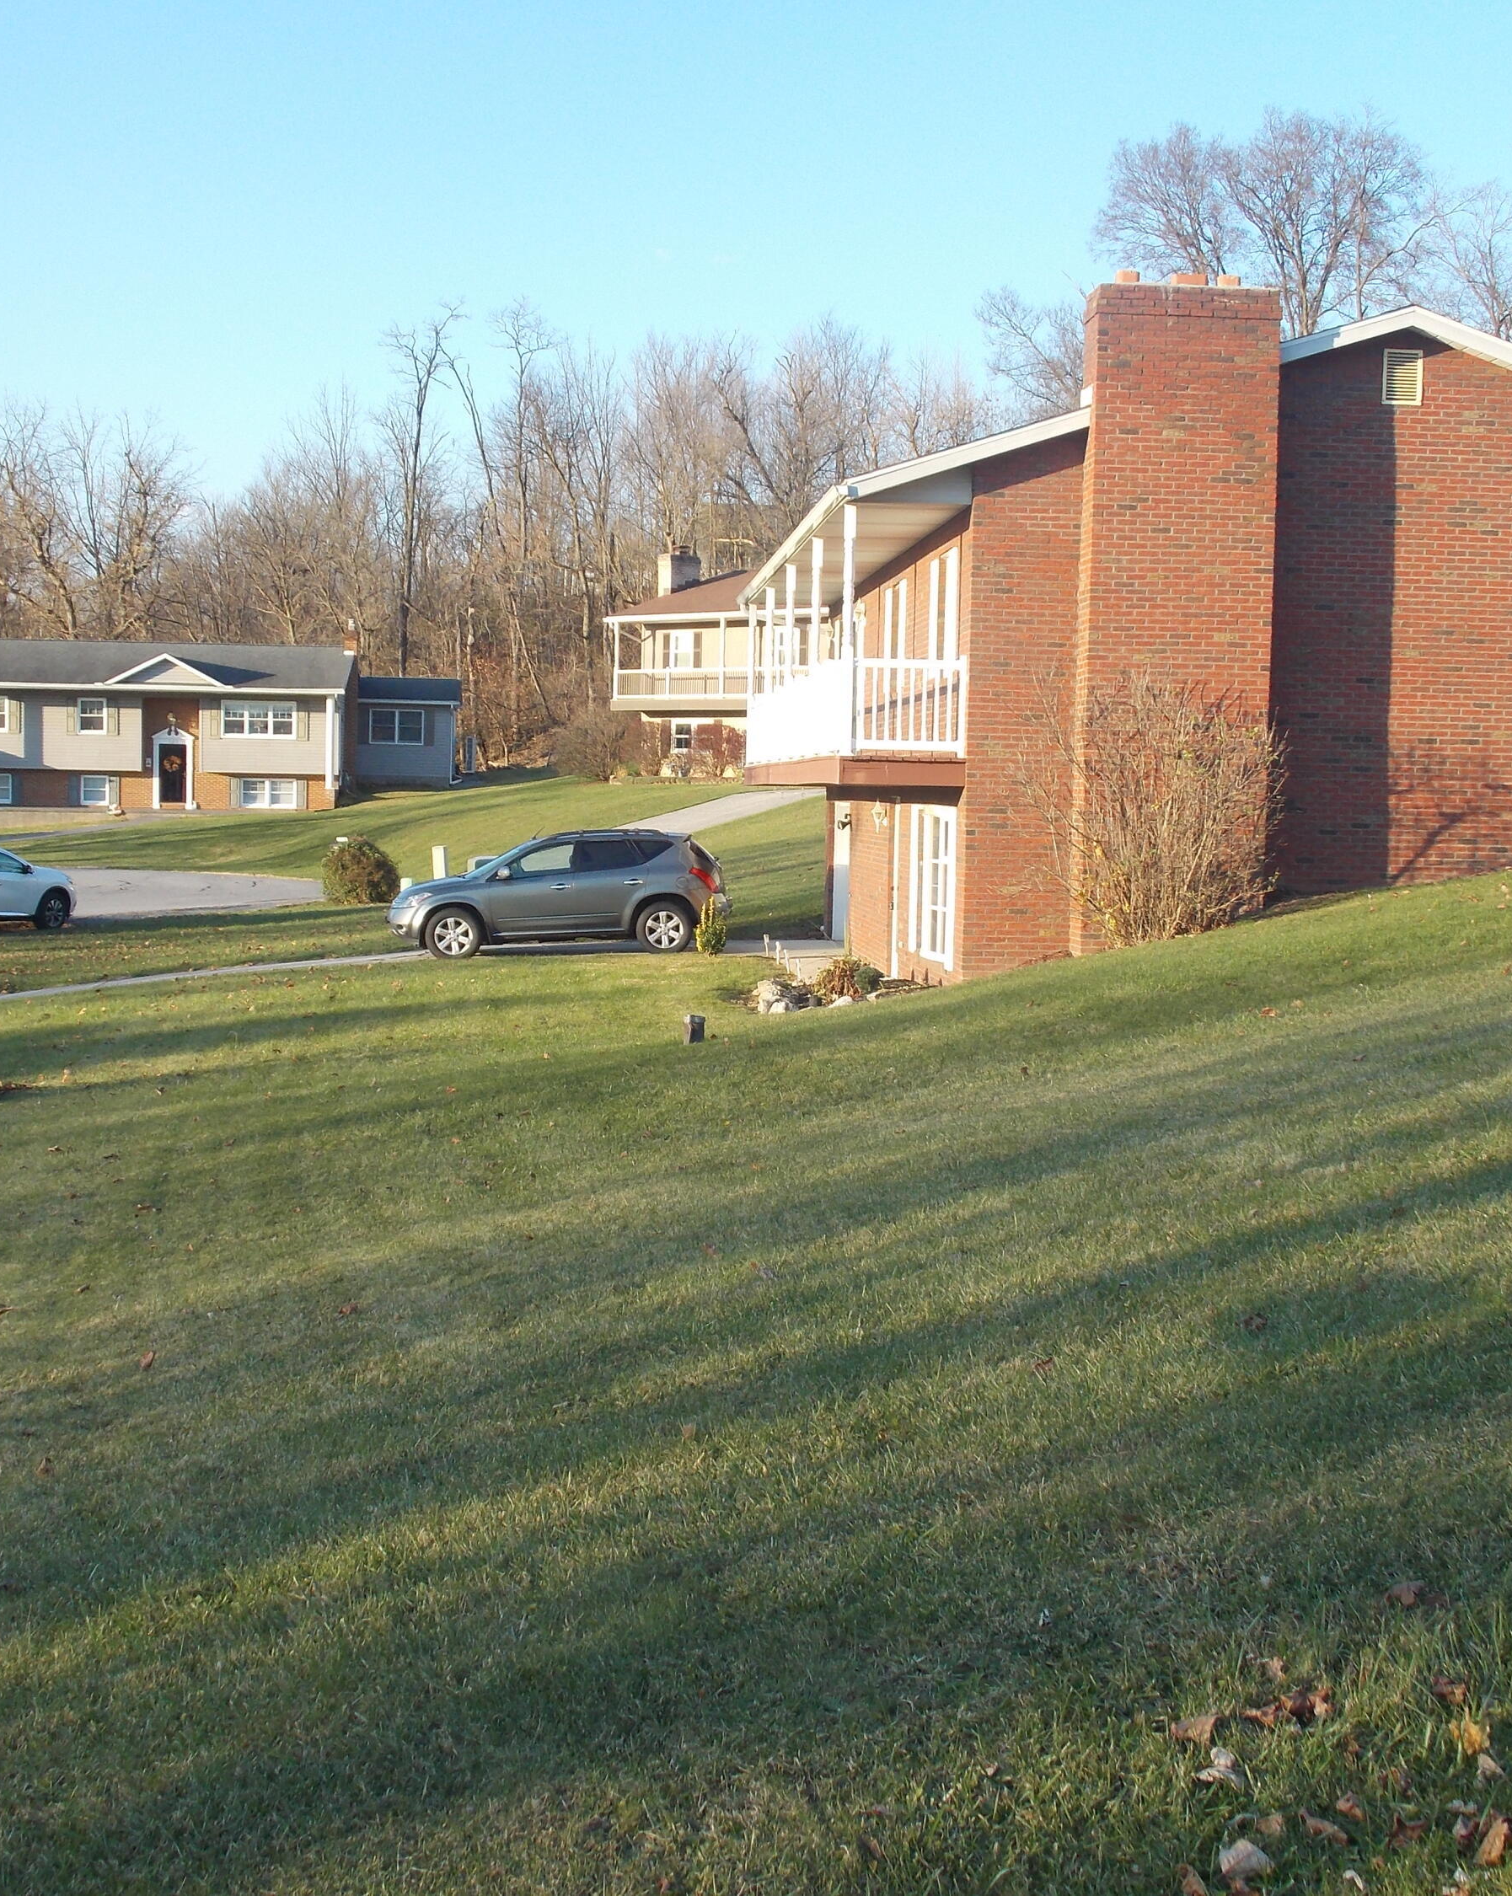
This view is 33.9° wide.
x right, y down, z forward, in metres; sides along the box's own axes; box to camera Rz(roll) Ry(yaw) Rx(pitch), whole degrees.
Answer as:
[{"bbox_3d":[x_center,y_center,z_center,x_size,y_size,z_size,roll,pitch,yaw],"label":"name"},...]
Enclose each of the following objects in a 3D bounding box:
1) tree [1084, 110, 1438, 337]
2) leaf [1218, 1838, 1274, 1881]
[{"bbox_3d":[14.747,-16.580,72.000,10.000,15.000,9.500,1,4,-4],"label":"tree"},{"bbox_3d":[0.722,1.344,3.660,0.085,0.045,0.065,1,4,-4],"label":"leaf"}]

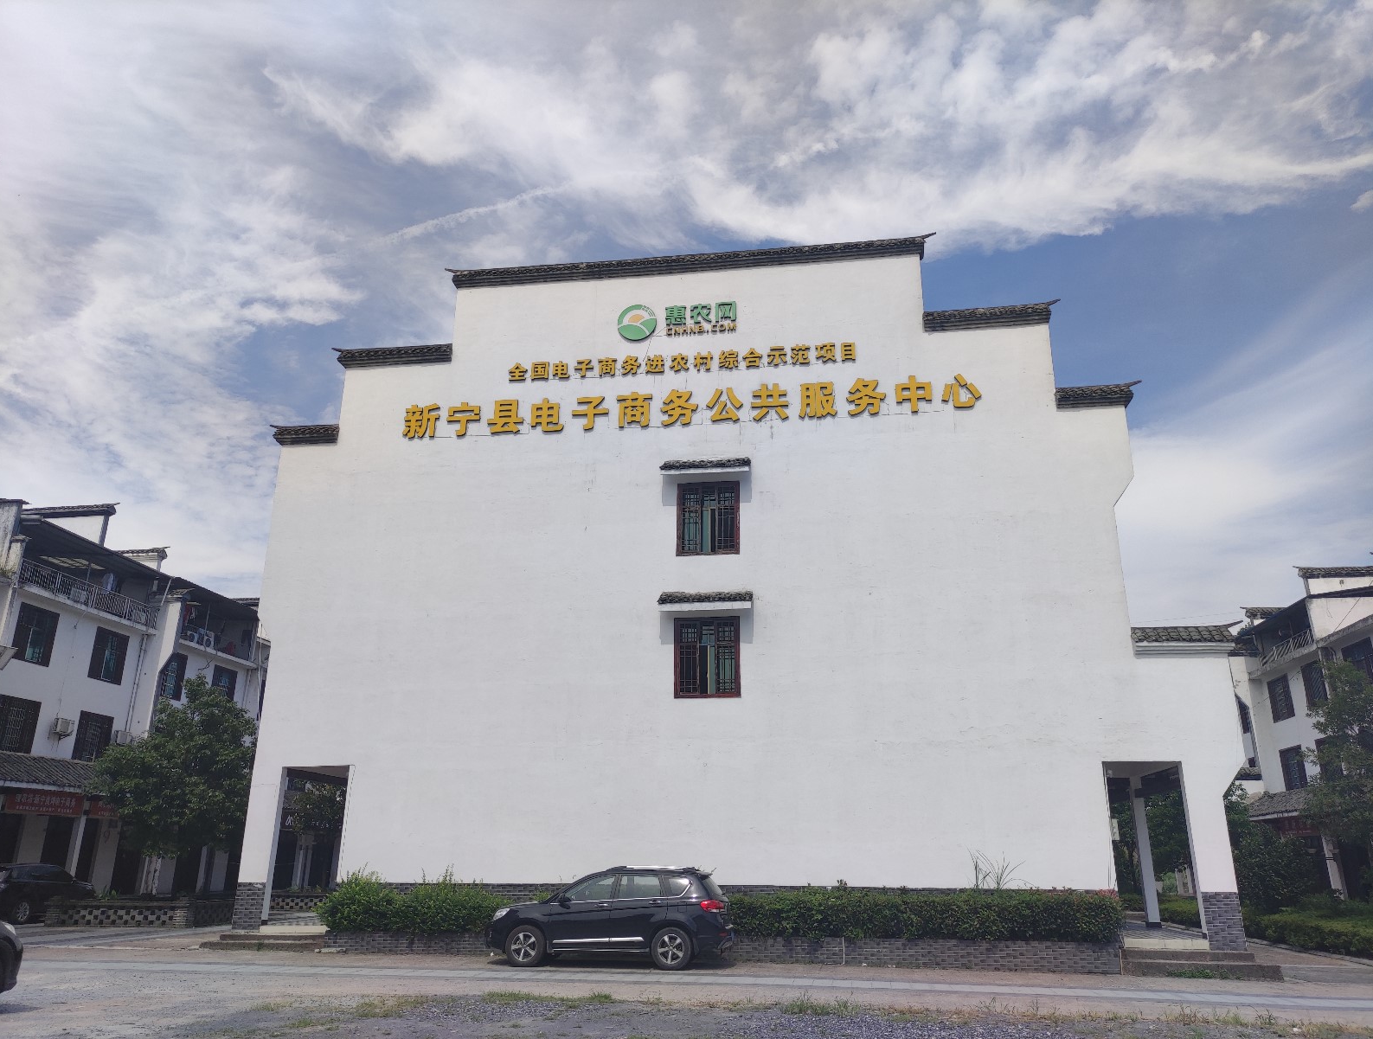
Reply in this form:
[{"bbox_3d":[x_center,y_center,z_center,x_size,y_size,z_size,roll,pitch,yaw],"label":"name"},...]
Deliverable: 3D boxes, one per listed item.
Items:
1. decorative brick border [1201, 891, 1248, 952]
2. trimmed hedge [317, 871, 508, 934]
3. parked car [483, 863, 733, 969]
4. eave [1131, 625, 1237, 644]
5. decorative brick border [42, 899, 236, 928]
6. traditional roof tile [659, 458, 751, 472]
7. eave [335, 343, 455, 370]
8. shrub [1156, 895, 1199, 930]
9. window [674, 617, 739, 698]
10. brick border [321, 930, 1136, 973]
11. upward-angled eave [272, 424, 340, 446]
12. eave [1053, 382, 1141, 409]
[{"bbox_3d":[10.392,7.798,19.406,0.660,1.070,0.280,-2,-18,8],"label":"decorative brick border"},{"bbox_3d":[-5.487,8.103,21.048,4.550,1.060,0.880,-2,-18,8],"label":"trimmed hedge"},{"bbox_3d":[-1.419,7.383,18.740,4.650,1.720,1.860,-2,-18,8],"label":"parked car"},{"bbox_3d":[10.524,2.442,21.157,2.130,0.480,0.680,-2,-18,8],"label":"eave"},{"bbox_3d":[-14.487,10.638,27.084,4.000,0.630,2.300,-2,-18,8],"label":"decorative brick border"},{"bbox_3d":[0.469,-1.312,23.472,2.090,0.420,0.550,-2,-18,8],"label":"traditional roof tile"},{"bbox_3d":[-7.517,-4.181,25.601,3.200,0.660,0.620,-2,-18,8],"label":"eave"},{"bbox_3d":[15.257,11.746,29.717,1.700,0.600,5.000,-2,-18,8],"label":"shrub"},{"bbox_3d":[0.467,3.102,22.359,1.500,1.820,0.140,-2,-18,8],"label":"window"},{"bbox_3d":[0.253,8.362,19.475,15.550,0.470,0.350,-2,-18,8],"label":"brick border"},{"bbox_3d":[-9.791,-2.182,25.705,1.880,0.650,0.680,-2,-18,8],"label":"upward-angled eave"},{"bbox_3d":[9.254,-2.764,22.503,1.880,0.600,0.620,-2,-18,8],"label":"eave"}]

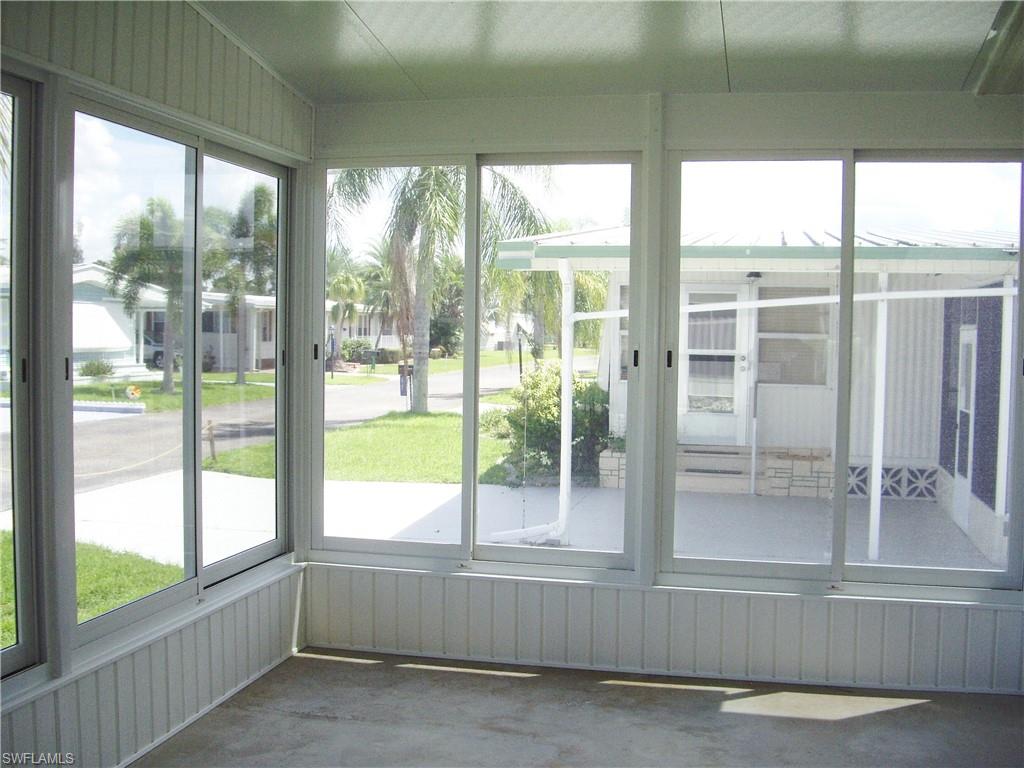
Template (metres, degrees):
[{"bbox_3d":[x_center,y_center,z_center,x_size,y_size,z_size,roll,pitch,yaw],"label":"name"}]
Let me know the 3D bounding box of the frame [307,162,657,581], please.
[{"bbox_3d":[-0.161,-0.096,4.491,1.388,1.654,0.100,2,3,13],"label":"frame"}]

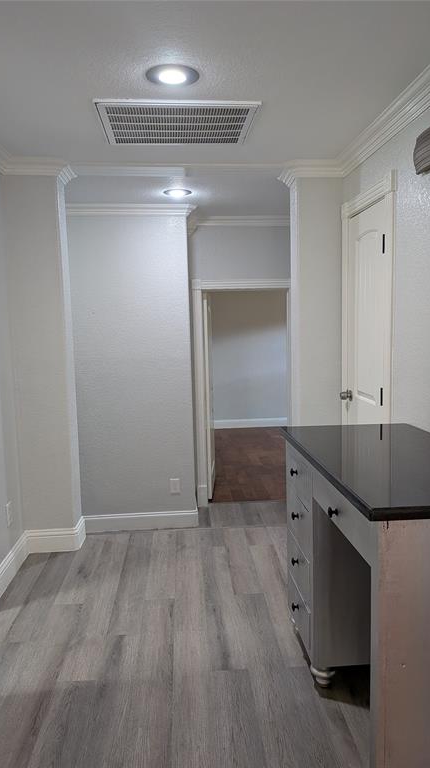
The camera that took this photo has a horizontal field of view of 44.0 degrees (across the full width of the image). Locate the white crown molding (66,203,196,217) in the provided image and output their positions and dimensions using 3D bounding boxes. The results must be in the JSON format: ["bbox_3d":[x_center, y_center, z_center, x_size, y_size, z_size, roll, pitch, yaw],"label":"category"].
[{"bbox_3d":[-0.661,-1.362,4.181,1.007,0.090,0.070,-2,6,-4],"label":"white crown molding"}]

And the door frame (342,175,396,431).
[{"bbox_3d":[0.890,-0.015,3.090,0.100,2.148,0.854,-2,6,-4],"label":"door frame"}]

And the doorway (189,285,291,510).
[{"bbox_3d":[0.278,0.099,5.039,0.937,2.132,0.120,-2,6,-4],"label":"doorway"}]

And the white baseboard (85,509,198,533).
[{"bbox_3d":[-0.613,1.158,4.472,0.941,0.143,0.020,-2,6,-4],"label":"white baseboard"}]

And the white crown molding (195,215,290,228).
[{"bbox_3d":[0.272,-1.466,4.800,0.882,0.090,0.070,-2,6,-4],"label":"white crown molding"}]

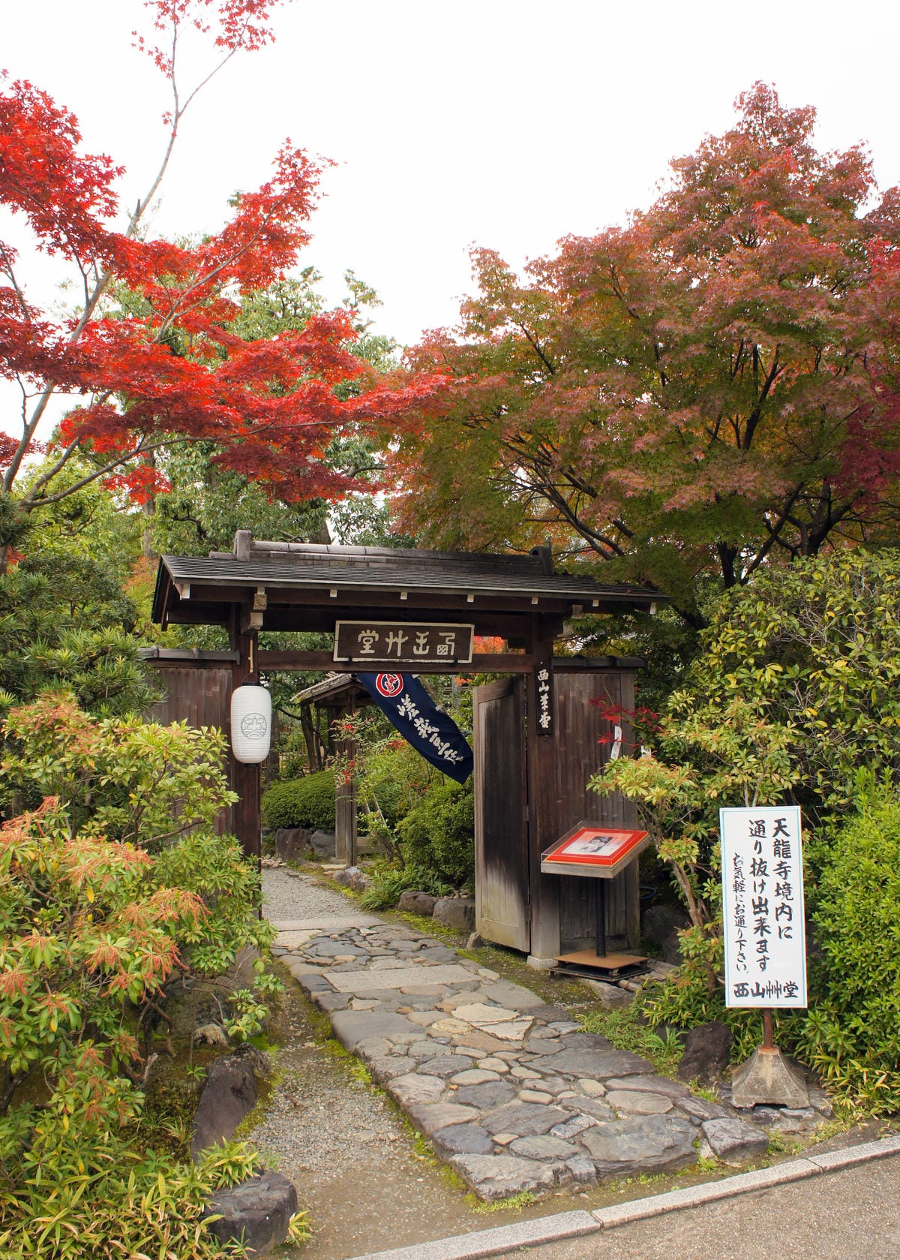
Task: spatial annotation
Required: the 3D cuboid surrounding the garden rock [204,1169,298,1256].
[{"bbox_3d":[-0.669,1.902,3.339,0.300,0.150,0.270,1,-5,-20],"label":"garden rock"}]

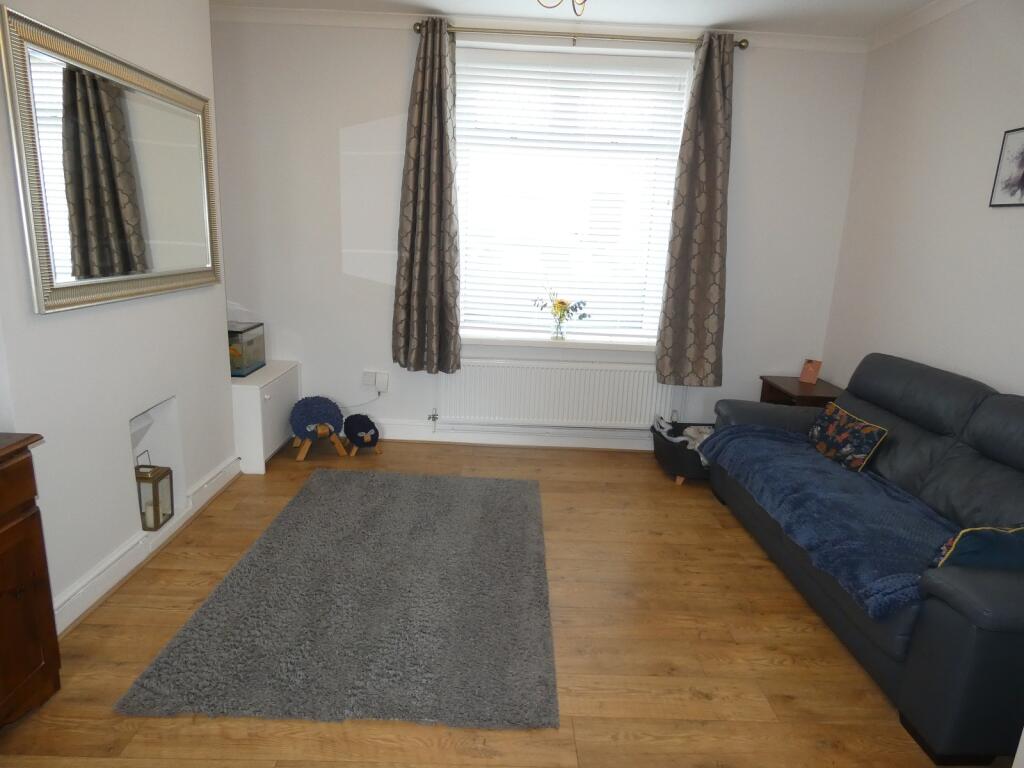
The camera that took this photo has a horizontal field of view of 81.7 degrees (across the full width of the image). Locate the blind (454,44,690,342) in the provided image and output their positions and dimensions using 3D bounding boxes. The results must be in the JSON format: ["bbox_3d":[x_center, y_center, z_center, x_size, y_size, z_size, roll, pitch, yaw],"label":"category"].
[{"bbox_3d":[0.349,-1.231,4.060,1.571,1.910,0.120,3,15,0],"label":"blind"}]

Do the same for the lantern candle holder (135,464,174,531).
[{"bbox_3d":[-1.737,0.545,2.843,0.140,0.260,0.150,3,15,0],"label":"lantern candle holder"}]

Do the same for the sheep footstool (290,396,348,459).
[{"bbox_3d":[-1.318,0.279,4.055,0.360,0.386,0.360,-4,16,-24],"label":"sheep footstool"}]

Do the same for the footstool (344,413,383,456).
[{"bbox_3d":[-1.032,0.327,4.133,0.250,0.280,0.260,-3,16,-21],"label":"footstool"}]

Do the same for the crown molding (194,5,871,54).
[{"bbox_3d":[0.127,-2.223,3.684,4.266,0.078,0.074,3,15,0],"label":"crown molding"}]

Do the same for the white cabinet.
[{"bbox_3d":[-1.768,0.191,3.974,0.520,0.554,0.747,3,15,0],"label":"white cabinet"}]

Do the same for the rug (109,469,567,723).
[{"bbox_3d":[-0.547,0.820,2.821,1.409,0.030,1.902,3,15,0],"label":"rug"}]

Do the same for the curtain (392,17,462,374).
[{"bbox_3d":[-0.541,-1.154,3.890,0.470,2.190,0.130,3,15,0],"label":"curtain"}]

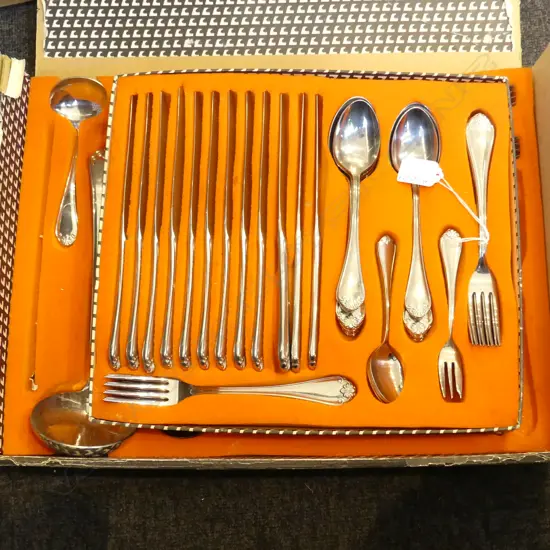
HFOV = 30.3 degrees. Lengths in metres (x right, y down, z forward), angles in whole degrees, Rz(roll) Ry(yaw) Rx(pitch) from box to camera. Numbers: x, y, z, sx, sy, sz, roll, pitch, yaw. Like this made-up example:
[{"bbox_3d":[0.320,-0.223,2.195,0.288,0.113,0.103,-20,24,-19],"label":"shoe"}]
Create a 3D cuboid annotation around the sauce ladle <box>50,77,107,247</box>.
[{"bbox_3d":[-0.182,-0.103,0.929,0.051,0.036,0.160,1,74,0],"label":"sauce ladle"}]

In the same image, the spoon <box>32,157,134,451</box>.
[{"bbox_3d":[-0.163,0.025,0.891,0.090,0.058,0.277,-1,74,0],"label":"spoon"}]

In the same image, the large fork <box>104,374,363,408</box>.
[{"bbox_3d":[-0.037,0.094,0.833,0.207,0.020,0.026,1,74,0],"label":"large fork"}]

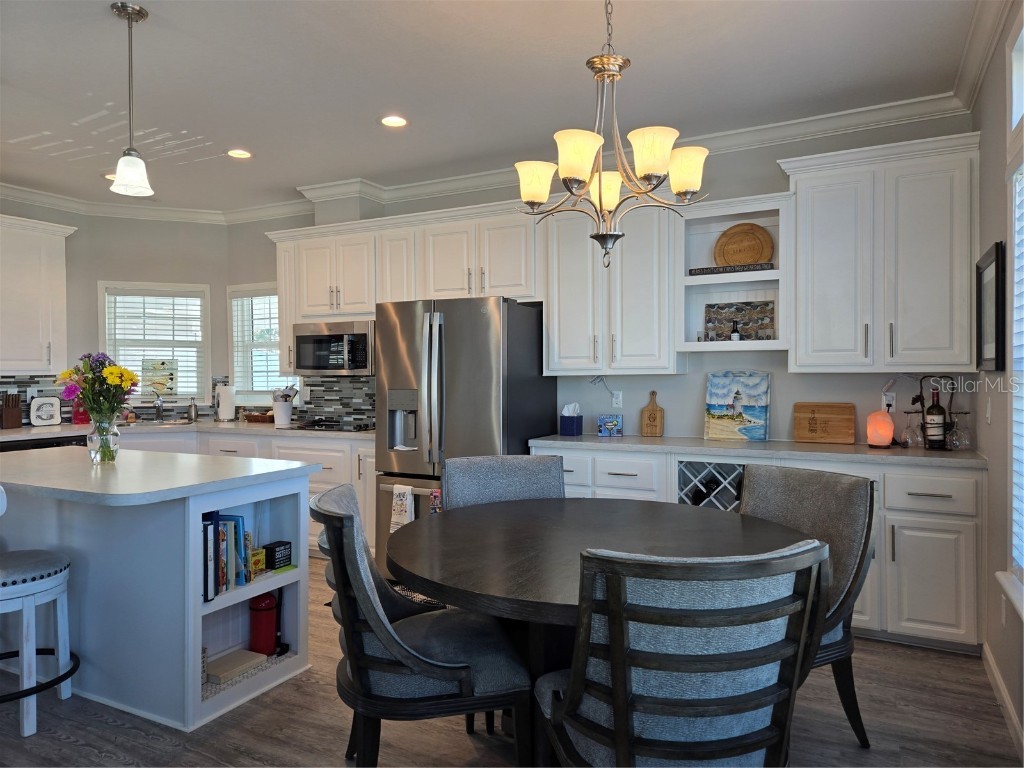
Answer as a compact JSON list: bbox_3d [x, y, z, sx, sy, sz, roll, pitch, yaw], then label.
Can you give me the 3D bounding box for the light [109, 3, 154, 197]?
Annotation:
[{"bbox_3d":[-1.503,-1.120,2.680,0.150,0.710,0.150,0,0,28],"label":"light"}]

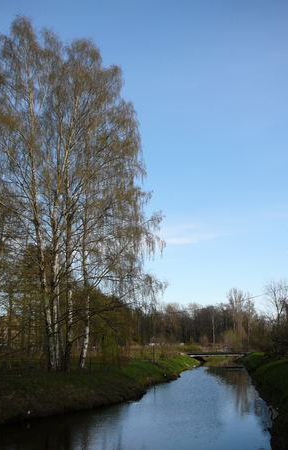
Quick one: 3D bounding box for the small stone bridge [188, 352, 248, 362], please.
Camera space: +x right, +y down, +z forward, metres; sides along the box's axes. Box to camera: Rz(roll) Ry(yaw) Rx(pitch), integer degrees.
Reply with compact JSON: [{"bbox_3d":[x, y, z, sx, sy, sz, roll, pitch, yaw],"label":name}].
[{"bbox_3d":[12.272,22.105,76.000,9.900,1.650,2.800,0,-15,0],"label":"small stone bridge"}]

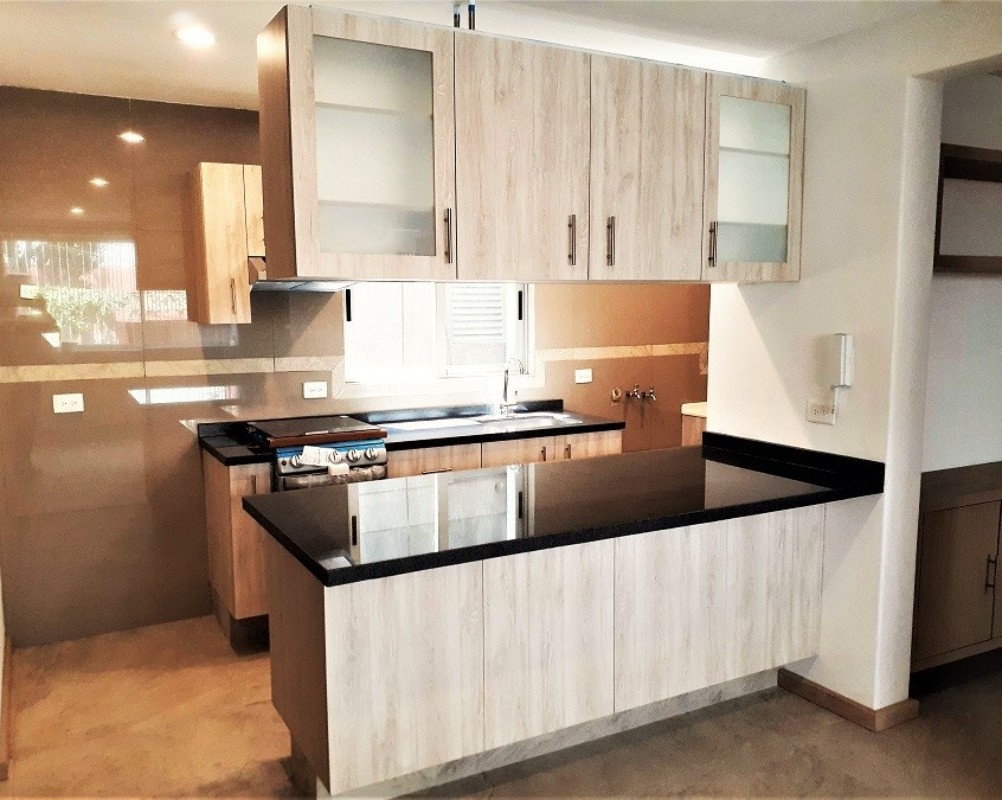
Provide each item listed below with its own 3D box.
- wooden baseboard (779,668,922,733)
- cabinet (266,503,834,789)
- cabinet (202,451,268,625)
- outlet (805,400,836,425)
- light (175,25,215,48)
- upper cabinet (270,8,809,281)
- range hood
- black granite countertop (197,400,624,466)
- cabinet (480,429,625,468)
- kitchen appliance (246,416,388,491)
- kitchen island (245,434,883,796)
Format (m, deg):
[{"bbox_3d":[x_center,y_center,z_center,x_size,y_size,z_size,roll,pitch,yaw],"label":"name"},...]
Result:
[{"bbox_3d":[1.334,1.127,3.215,0.240,0.069,0.450,-4,7,-29],"label":"wooden baseboard"},{"bbox_3d":[0.219,0.659,2.943,1.900,0.671,0.628,-4,7,-29],"label":"cabinet"},{"bbox_3d":[-1.217,0.584,3.861,0.179,0.696,0.585,-4,7,-29],"label":"cabinet"},{"bbox_3d":[1.179,0.044,3.087,0.012,0.082,0.124,-4,7,-29],"label":"outlet"},{"bbox_3d":[-1.070,-1.275,2.923,0.150,0.030,0.150,-4,7,-29],"label":"light"},{"bbox_3d":[0.216,-0.739,2.748,1.908,0.697,0.317,-4,7,-29],"label":"upper cabinet"},{"bbox_3d":[-0.939,-0.592,3.939,0.530,0.137,0.510,-4,7,-29],"label":"range hood"},{"bbox_3d":[-0.391,0.136,4.251,2.085,0.101,0.625,-4,7,-29],"label":"black granite countertop"},{"bbox_3d":[0.144,0.496,4.607,0.855,0.696,0.590,-4,7,-29],"label":"cabinet"},{"bbox_3d":[-0.882,0.603,3.983,0.518,0.960,0.640,-4,7,-29],"label":"kitchen appliance"},{"bbox_3d":[0.247,0.715,2.829,1.968,0.963,0.897,-4,7,-29],"label":"kitchen island"}]

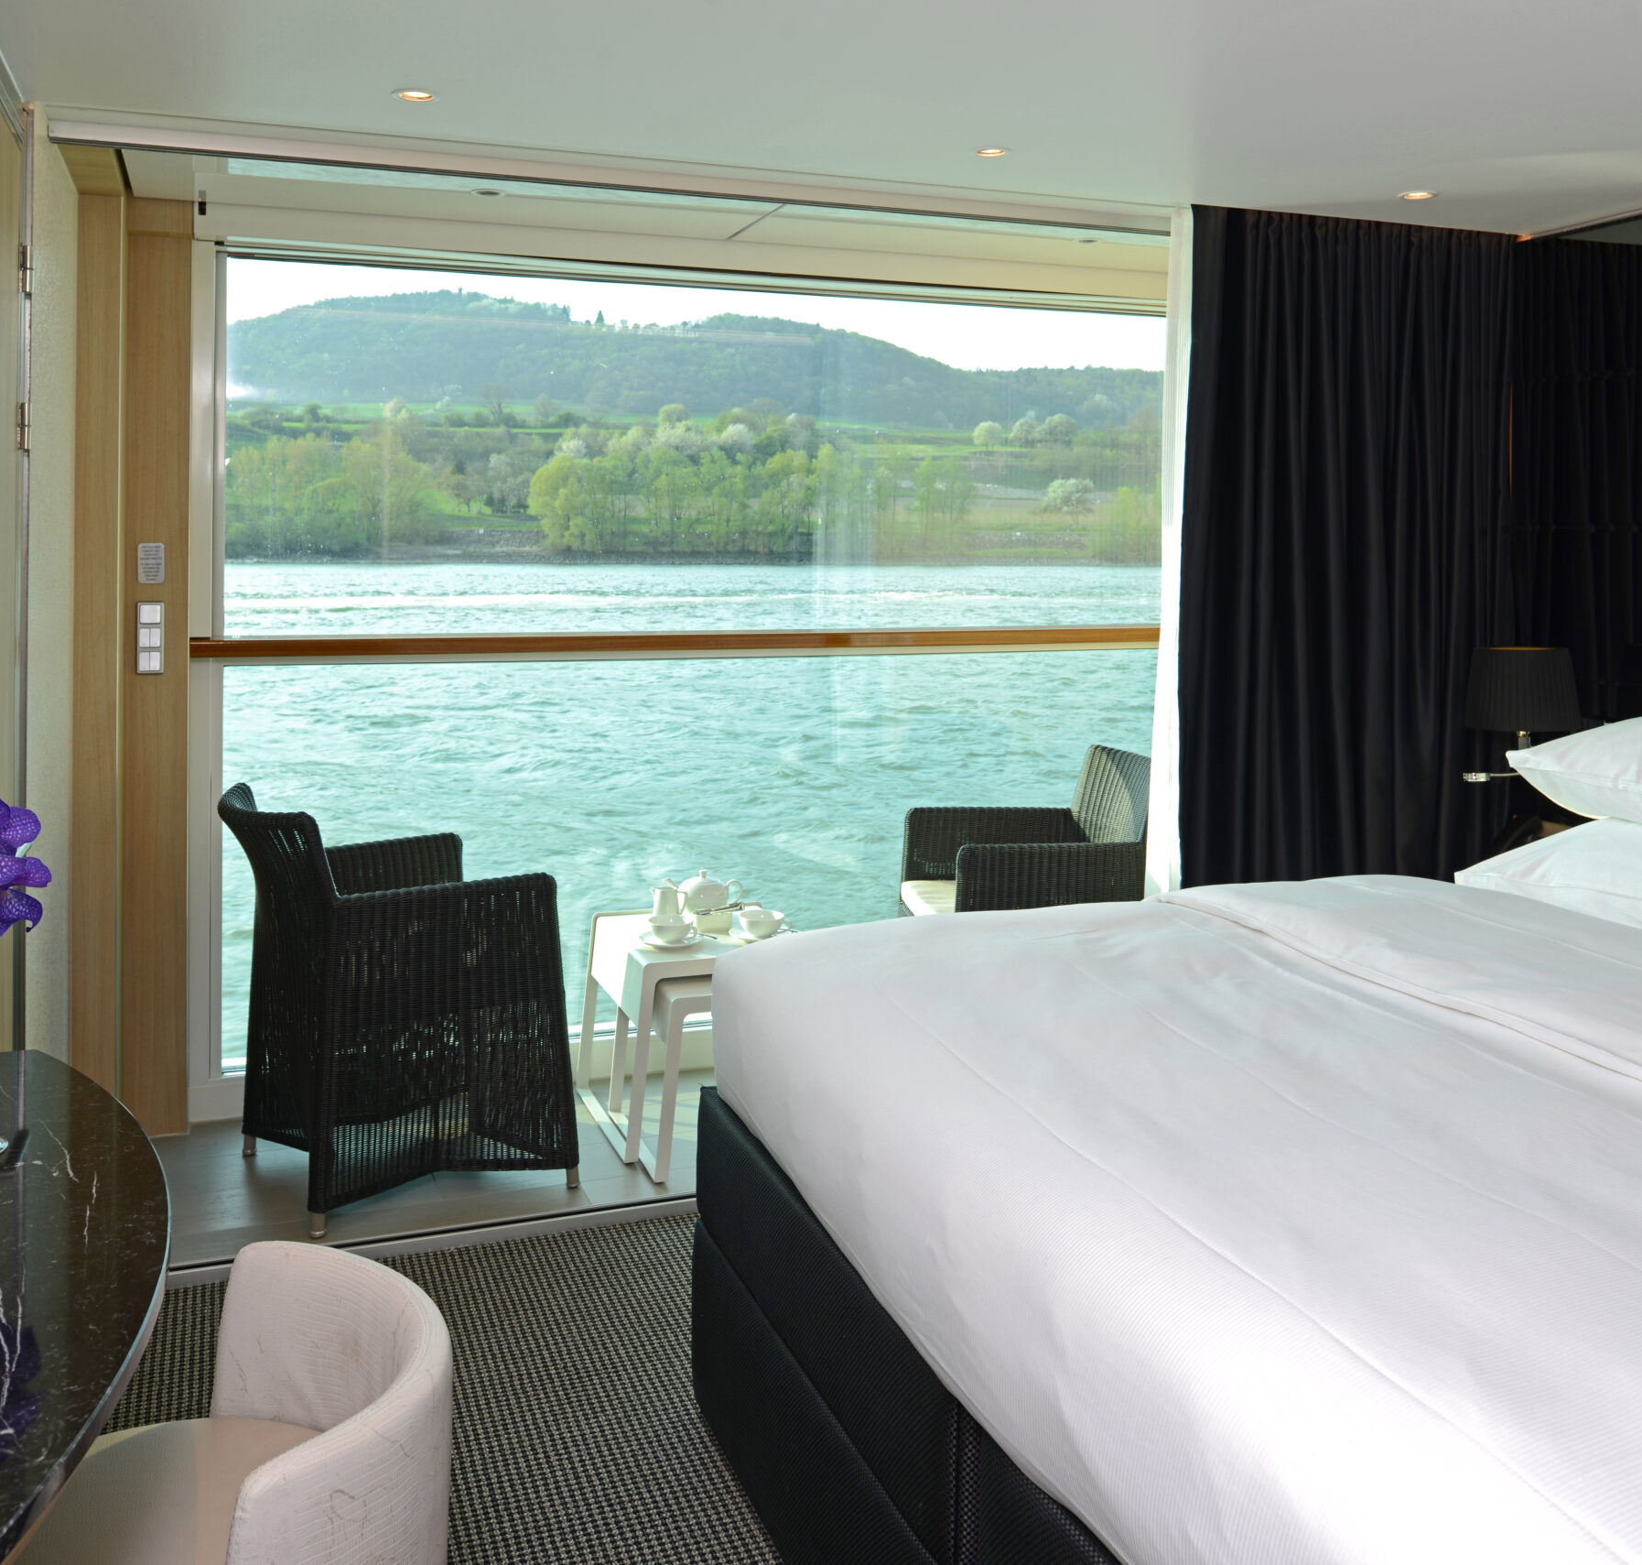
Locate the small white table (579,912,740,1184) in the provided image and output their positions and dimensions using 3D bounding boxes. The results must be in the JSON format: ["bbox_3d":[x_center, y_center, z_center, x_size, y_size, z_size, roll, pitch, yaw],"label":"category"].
[{"bbox_3d":[-0.276,0.549,3.564,0.440,0.460,0.560,-1,5,-21],"label":"small white table"}]

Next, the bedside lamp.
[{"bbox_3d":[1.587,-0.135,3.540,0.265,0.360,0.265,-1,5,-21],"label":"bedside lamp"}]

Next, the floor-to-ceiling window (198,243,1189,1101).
[{"bbox_3d":[-0.160,-0.342,3.970,2.630,1.940,0.120,-1,5,-21],"label":"floor-to-ceiling window"}]

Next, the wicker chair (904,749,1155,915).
[{"bbox_3d":[0.509,0.339,3.779,0.600,0.800,0.530,0,5,-9],"label":"wicker chair"}]

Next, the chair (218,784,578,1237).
[{"bbox_3d":[-0.896,0.416,3.243,0.600,0.800,0.530,-2,5,-32],"label":"chair"}]

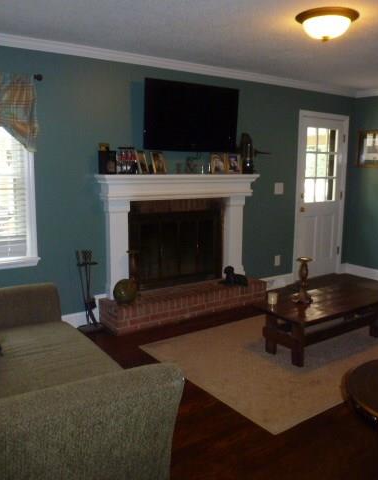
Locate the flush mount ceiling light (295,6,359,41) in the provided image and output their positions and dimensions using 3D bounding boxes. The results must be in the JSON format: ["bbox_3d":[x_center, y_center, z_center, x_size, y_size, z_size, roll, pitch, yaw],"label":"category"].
[{"bbox_3d":[0.872,-1.343,2.807,0.390,0.155,0.390,0,10,0],"label":"flush mount ceiling light"}]

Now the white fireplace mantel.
[{"bbox_3d":[-0.035,-0.078,4.413,1.790,1.130,0.200,-6,12,-34],"label":"white fireplace mantel"}]

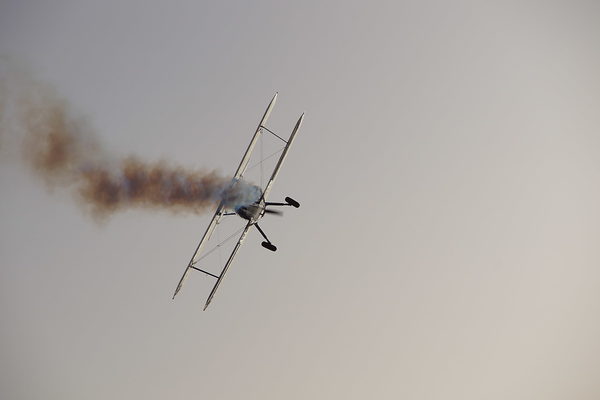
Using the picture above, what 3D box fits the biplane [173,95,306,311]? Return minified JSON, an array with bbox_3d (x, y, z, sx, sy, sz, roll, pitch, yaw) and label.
[{"bbox_3d":[-2.089,0.373,146.500,2.950,9.800,7.550,27,-1,6],"label":"biplane"}]

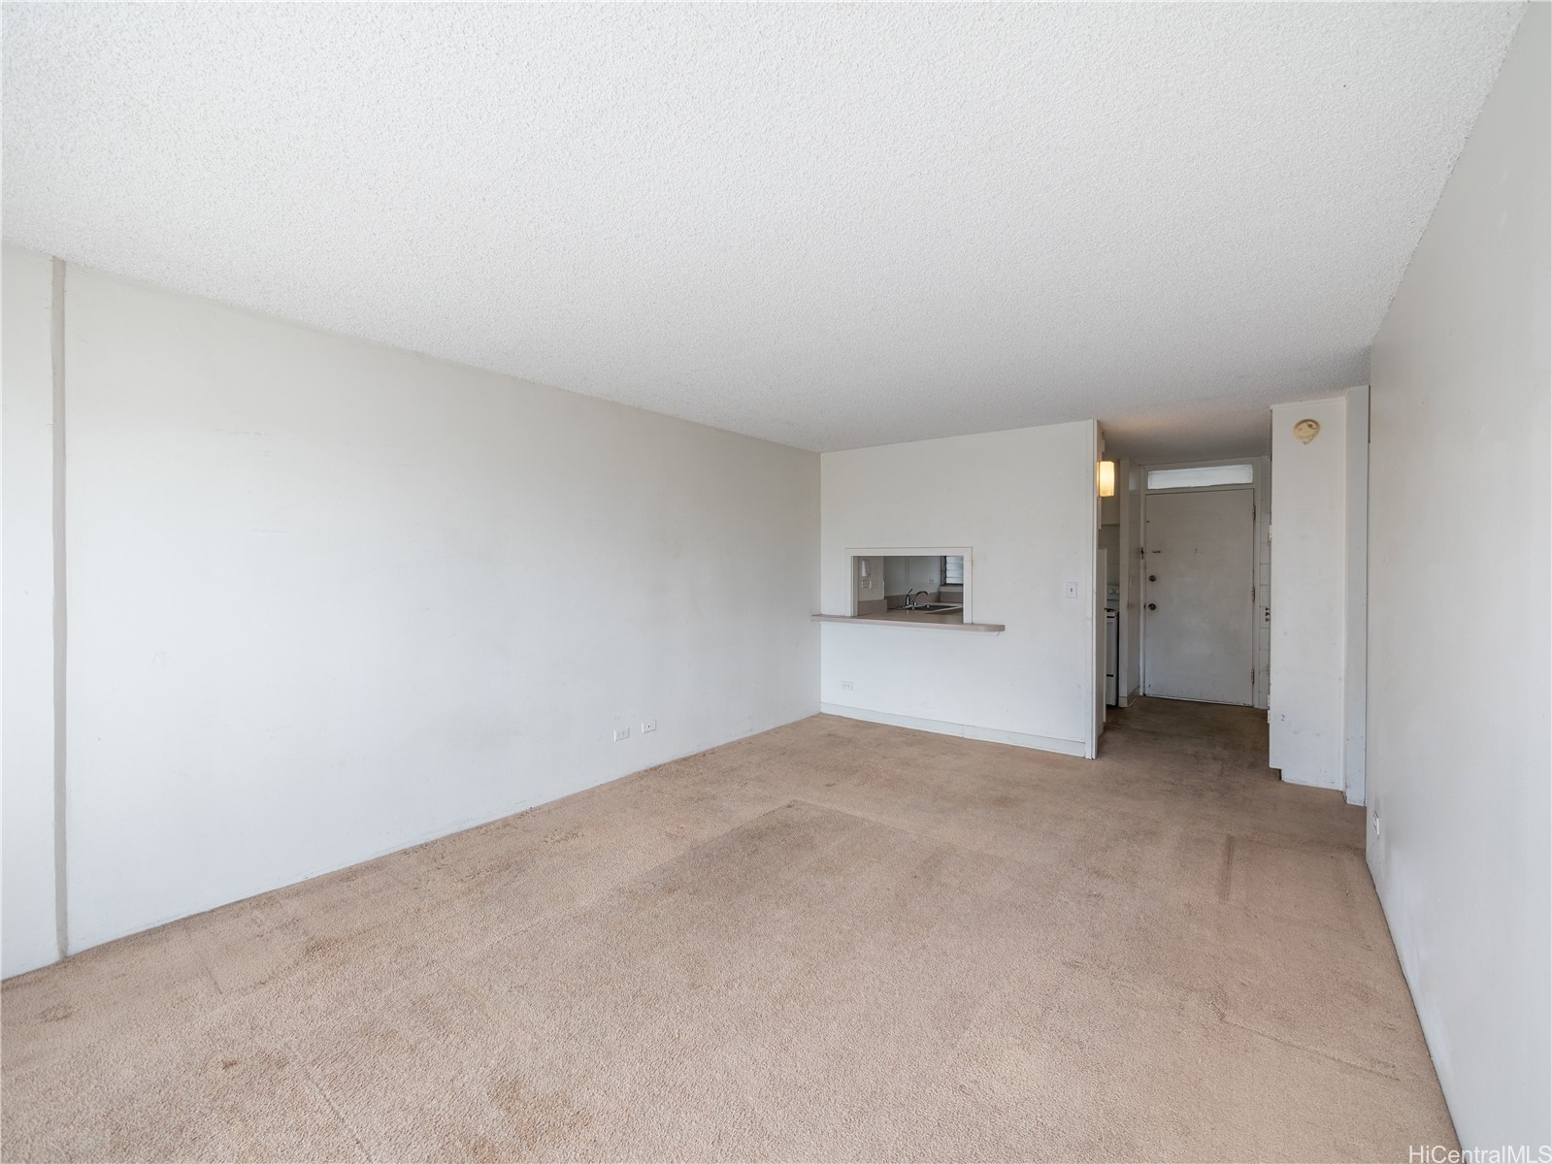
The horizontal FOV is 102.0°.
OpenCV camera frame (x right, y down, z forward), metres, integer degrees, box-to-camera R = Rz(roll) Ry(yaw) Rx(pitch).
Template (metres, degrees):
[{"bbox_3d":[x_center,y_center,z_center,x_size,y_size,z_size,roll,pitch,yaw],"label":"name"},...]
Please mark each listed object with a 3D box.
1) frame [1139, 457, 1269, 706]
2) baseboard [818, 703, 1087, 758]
[{"bbox_3d":[4.324,-0.005,6.424,1.041,2.447,0.130,0,1,38],"label":"frame"},{"bbox_3d":[1.303,1.188,5.140,2.249,0.104,0.020,0,1,38],"label":"baseboard"}]

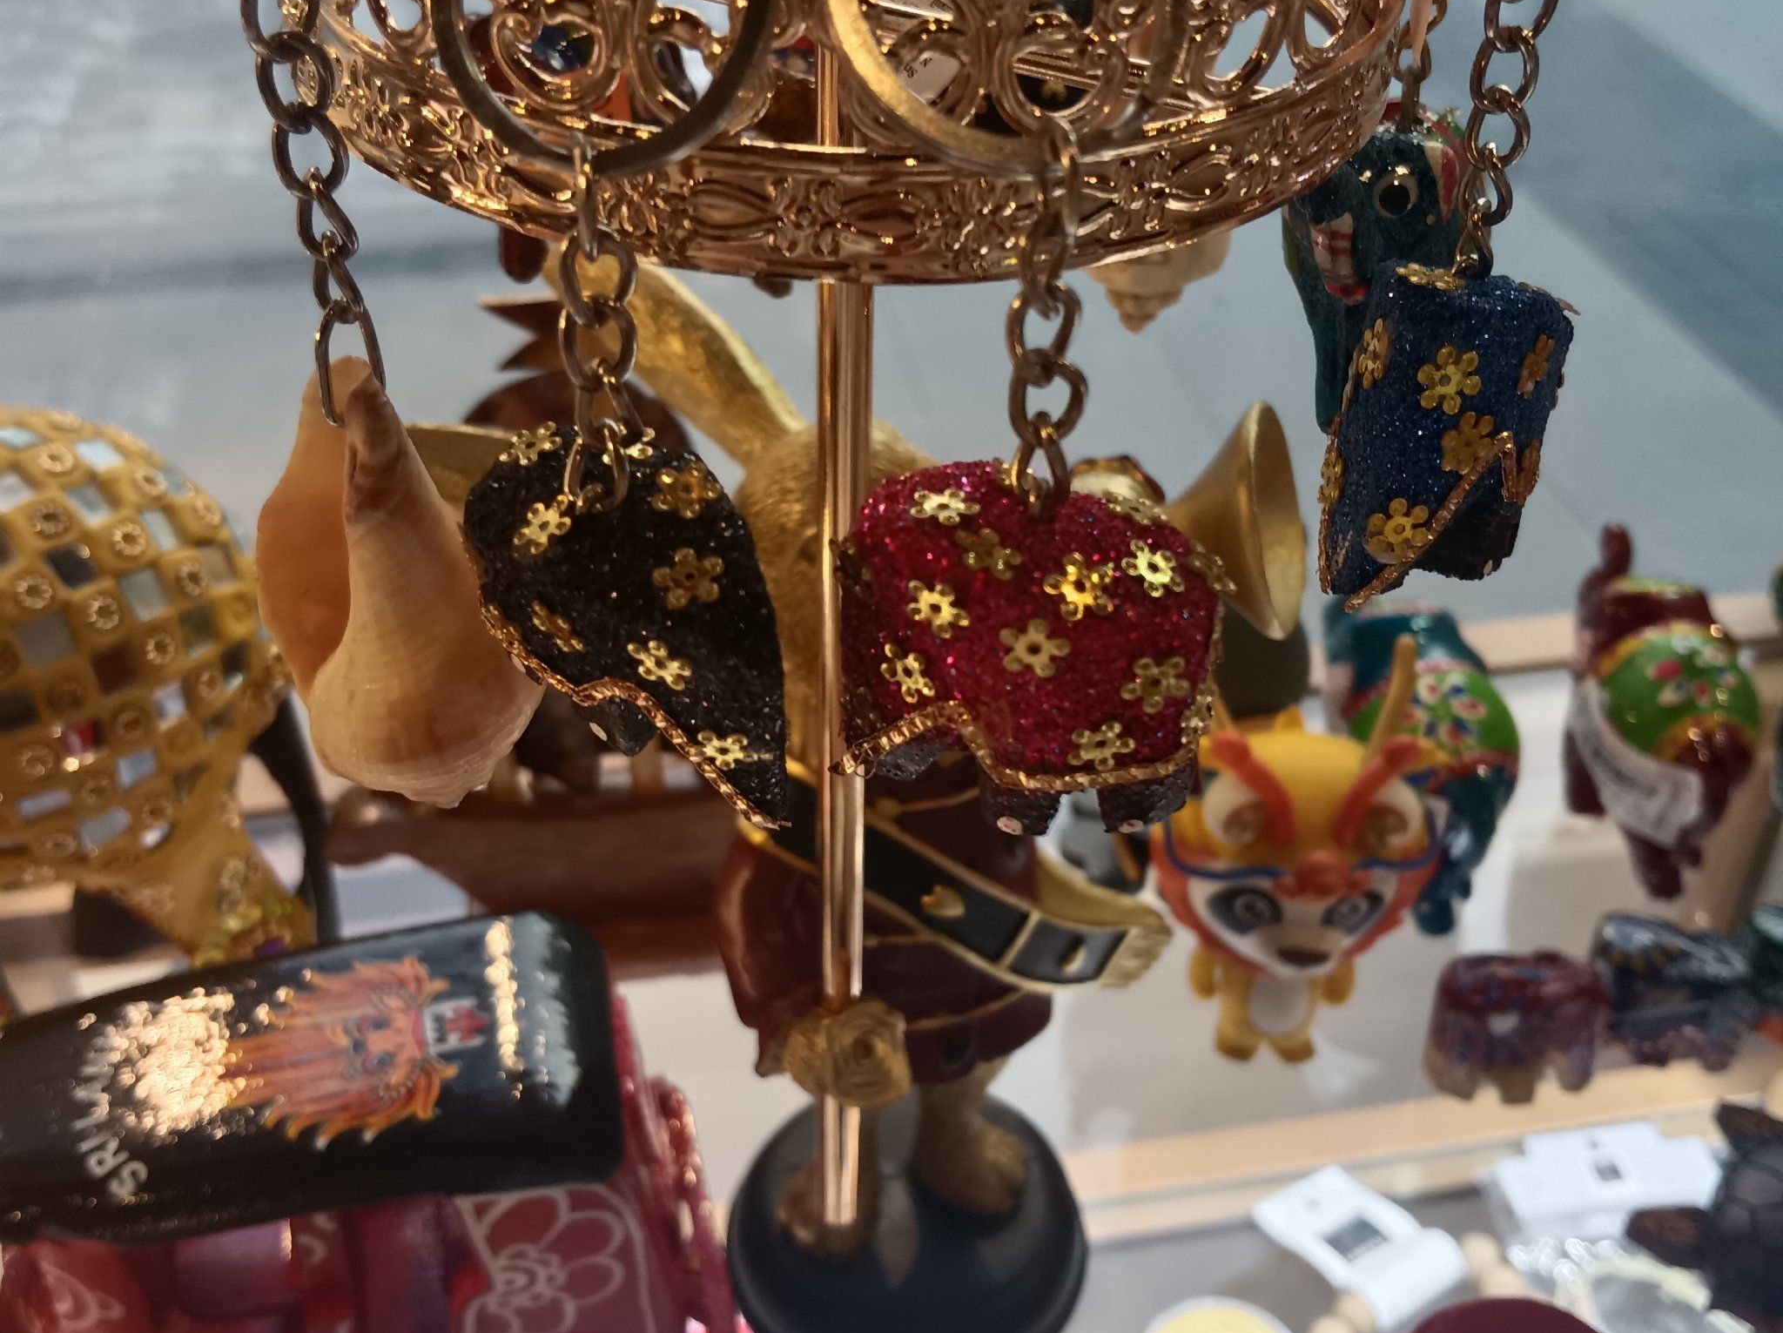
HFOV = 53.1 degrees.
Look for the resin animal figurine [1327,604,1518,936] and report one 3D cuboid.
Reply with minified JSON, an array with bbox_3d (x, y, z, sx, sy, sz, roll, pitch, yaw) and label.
[{"bbox_3d":[0.138,0.023,0.457,0.032,0.072,0.063,-13,42,-18],"label":"resin animal figurine"}]

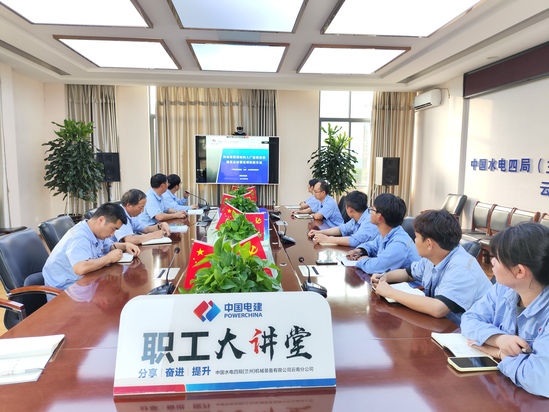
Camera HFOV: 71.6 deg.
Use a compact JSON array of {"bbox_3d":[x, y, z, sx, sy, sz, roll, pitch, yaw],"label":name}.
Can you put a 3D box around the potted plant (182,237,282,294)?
[{"bbox_3d":[-0.237,0.332,2.099,0.520,0.332,0.450,0,8,-5],"label":"potted plant"}]

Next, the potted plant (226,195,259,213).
[{"bbox_3d":[-0.440,-0.028,5.266,0.440,0.310,0.440,0,7,-5],"label":"potted plant"}]

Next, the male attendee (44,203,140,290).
[{"bbox_3d":[-1.330,0.572,2.848,0.740,1.170,0.600,-1,7,-11],"label":"male attendee"}]

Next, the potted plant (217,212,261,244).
[{"bbox_3d":[-0.341,0.185,3.503,0.410,0.254,0.400,0,8,-5],"label":"potted plant"}]

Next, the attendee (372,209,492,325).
[{"bbox_3d":[0.916,0.625,2.247,0.750,1.233,0.580,1,8,6],"label":"attendee"}]

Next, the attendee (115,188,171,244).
[{"bbox_3d":[-1.400,0.447,3.676,0.760,1.220,0.580,-1,7,-8],"label":"attendee"}]

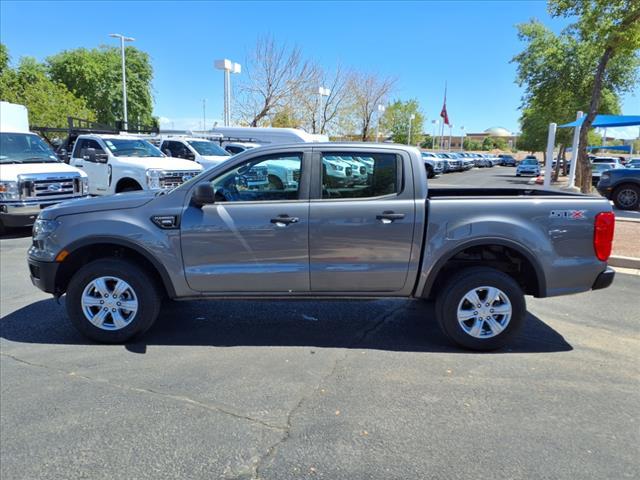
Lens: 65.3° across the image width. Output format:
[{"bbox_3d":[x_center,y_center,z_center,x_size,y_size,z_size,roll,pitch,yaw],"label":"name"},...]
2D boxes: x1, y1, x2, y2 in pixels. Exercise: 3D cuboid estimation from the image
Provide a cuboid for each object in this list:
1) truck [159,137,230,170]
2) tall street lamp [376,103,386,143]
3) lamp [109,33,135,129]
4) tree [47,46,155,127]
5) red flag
[{"bbox_3d":[-4.627,-2.342,16.775,5.900,2.060,2.050,6,11,25],"label":"truck"},{"bbox_3d":[6.037,-9.949,49.002,0.500,6.900,1.600,6,11,27],"label":"tall street lamp"},{"bbox_3d":[-11.147,-7.605,28.685,0.400,7.963,1.600,6,11,24],"label":"lamp"},{"bbox_3d":[-16.349,-9.862,37.782,8.000,9.098,7.500,1,10,0],"label":"tree"},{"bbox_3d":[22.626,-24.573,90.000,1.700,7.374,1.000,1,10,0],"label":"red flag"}]

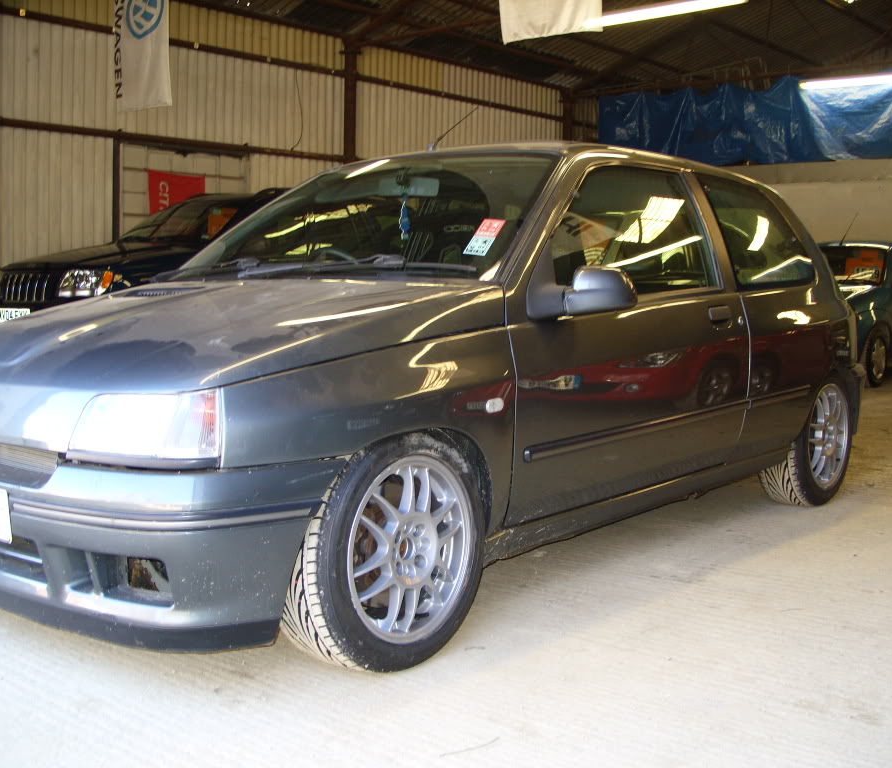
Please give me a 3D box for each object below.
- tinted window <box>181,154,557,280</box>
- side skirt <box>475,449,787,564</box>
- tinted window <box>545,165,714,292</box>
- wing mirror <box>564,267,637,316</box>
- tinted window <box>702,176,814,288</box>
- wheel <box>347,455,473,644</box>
[{"bbox_3d":[-0.231,-0.522,3.373,1.280,0.110,0.680,6,41,40],"label":"tinted window"},{"bbox_3d":[0.627,0.336,3.368,0.090,0.100,1.750,6,7,40],"label":"side skirt"},{"bbox_3d":[0.484,-0.449,3.149,0.050,0.390,0.980,-22,-10,39],"label":"tinted window"},{"bbox_3d":[0.378,-0.225,2.738,0.175,0.120,0.105,6,7,40],"label":"wing mirror"},{"bbox_3d":[1.106,-0.514,3.884,0.060,0.390,0.730,-22,-10,39],"label":"tinted window"},{"bbox_3d":[-0.138,0.357,2.520,0.170,0.418,0.418,6,7,41],"label":"wheel"}]

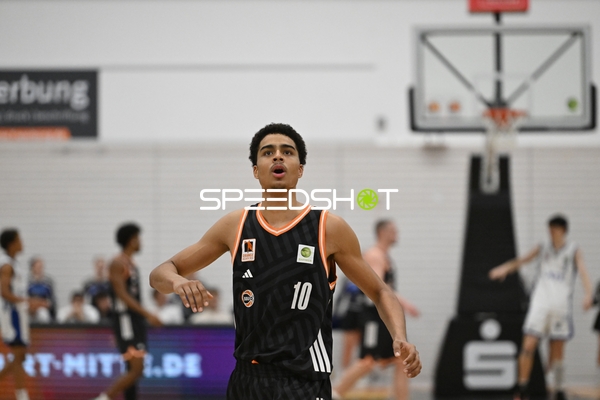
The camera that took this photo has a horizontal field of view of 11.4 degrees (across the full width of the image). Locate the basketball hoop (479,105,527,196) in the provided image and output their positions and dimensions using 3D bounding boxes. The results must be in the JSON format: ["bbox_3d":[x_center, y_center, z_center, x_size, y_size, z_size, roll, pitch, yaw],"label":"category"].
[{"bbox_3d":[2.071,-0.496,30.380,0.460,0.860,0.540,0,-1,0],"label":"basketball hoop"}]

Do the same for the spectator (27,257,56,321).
[{"bbox_3d":[-3.138,1.488,36.200,0.460,1.610,0.330,0,-1,-8],"label":"spectator"}]

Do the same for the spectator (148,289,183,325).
[{"bbox_3d":[-1.558,1.649,35.000,0.490,1.230,0.720,0,-1,-5],"label":"spectator"}]

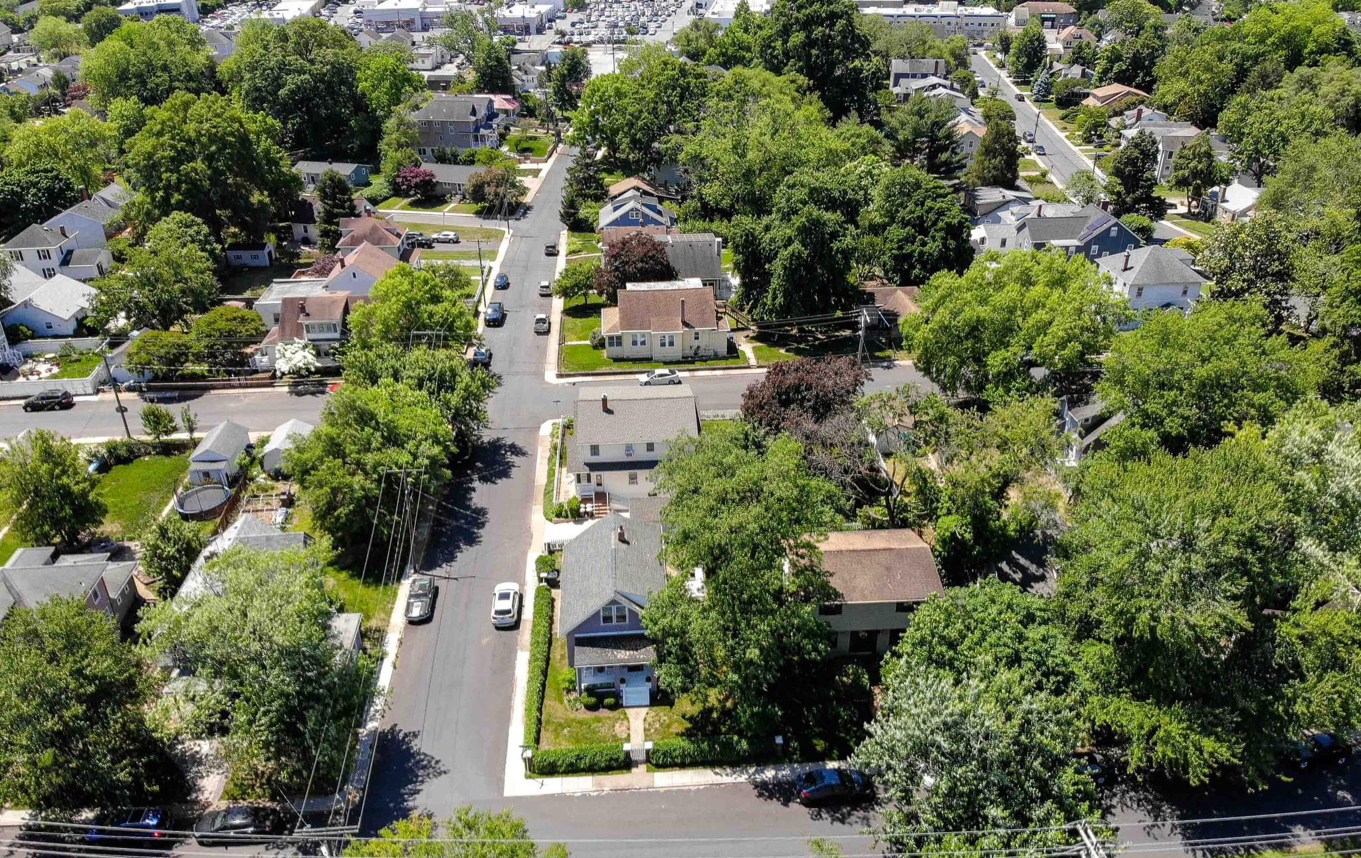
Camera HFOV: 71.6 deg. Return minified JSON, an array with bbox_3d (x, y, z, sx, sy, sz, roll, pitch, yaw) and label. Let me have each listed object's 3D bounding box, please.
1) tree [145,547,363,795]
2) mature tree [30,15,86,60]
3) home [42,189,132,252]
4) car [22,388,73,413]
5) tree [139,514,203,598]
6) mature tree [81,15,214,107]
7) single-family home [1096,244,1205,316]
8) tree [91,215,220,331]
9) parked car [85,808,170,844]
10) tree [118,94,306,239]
[{"bbox_3d":[-24.505,14.150,55.279,12.000,14.500,11.800,-2,29,-4],"label":"tree"},{"bbox_3d":[-206.457,-128.849,313.113,18.358,15.440,18.358,0,29,0],"label":"mature tree"},{"bbox_3d":[-86.614,-30.551,140.524,8.900,7.900,14.500,-2,29,-4],"label":"home"},{"bbox_3d":[-70.339,-3.125,105.000,4.600,1.700,1.850,-3,29,-5],"label":"car"},{"bbox_3d":[-38.472,9.510,71.503,4.400,6.800,4.400,-2,29,-4],"label":"tree"},{"bbox_3d":[-133.500,-92.125,237.304,32.000,21.000,28.000,0,29,0],"label":"mature tree"},{"bbox_3d":[57.286,-17.749,115.674,9.300,8.500,10.200,-2,29,-4],"label":"single-family home"},{"bbox_3d":[-60.500,-17.534,109.838,13.000,13.200,13.000,0,29,0],"label":"tree"},{"bbox_3d":[-32.380,23.229,55.226,4.450,1.560,1.820,-2,29,-3],"label":"parked car"},{"bbox_3d":[-73.594,-41.451,149.810,25.500,22.800,23.000,-2,29,-4],"label":"tree"}]

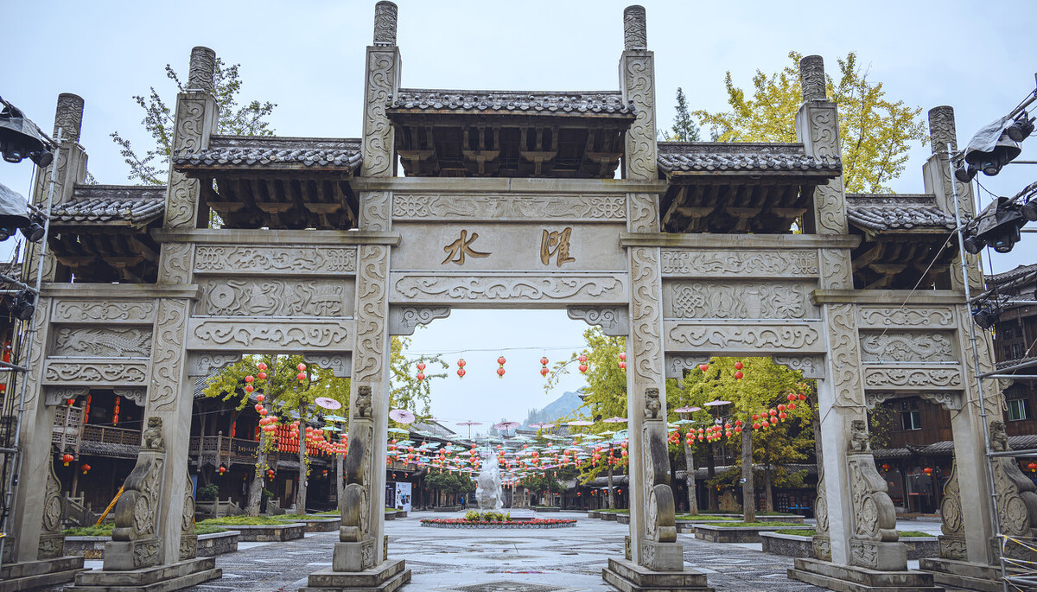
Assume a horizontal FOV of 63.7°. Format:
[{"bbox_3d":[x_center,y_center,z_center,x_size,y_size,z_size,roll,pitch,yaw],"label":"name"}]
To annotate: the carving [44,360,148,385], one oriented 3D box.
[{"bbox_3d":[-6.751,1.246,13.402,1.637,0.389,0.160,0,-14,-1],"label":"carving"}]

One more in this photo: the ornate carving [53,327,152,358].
[{"bbox_3d":[-6.772,0.747,13.606,1.501,0.482,0.130,0,-14,-1],"label":"ornate carving"}]

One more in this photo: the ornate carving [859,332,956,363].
[{"bbox_3d":[6.462,0.847,13.872,1.508,0.493,0.130,0,-14,-1],"label":"ornate carving"}]

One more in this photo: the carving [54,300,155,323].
[{"bbox_3d":[-6.728,0.253,13.571,1.515,0.335,0.130,0,-14,-1],"label":"carving"}]

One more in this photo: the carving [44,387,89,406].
[{"bbox_3d":[-7.177,1.609,13.357,0.642,0.295,0.133,0,-13,-1],"label":"carving"}]

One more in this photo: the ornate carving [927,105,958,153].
[{"bbox_3d":[7.483,-2.820,14.750,0.398,0.954,0.398,0,-13,-1],"label":"ornate carving"}]

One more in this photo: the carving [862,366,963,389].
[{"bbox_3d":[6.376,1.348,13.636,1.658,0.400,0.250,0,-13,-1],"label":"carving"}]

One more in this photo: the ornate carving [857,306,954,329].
[{"bbox_3d":[6.431,0.376,13.903,1.648,0.352,0.160,0,-14,-1],"label":"ornate carving"}]

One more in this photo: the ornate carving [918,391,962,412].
[{"bbox_3d":[6.918,1.715,13.689,0.624,0.319,0.160,0,-14,-1],"label":"ornate carving"}]

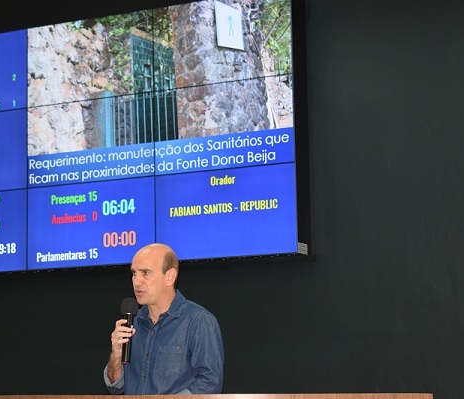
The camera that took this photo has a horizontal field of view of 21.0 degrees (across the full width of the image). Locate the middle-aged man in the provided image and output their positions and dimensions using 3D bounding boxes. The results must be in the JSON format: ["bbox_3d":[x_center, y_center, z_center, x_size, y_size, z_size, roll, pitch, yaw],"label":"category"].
[{"bbox_3d":[-0.279,1.022,4.671,0.540,1.740,0.430,-8,-10,41],"label":"middle-aged man"}]

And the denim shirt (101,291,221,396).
[{"bbox_3d":[-0.252,0.683,4.753,0.540,0.680,0.340,-8,-10,41],"label":"denim shirt"}]

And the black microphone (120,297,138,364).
[{"bbox_3d":[-0.388,0.491,4.670,0.062,0.250,0.062,2,-9,0],"label":"black microphone"}]

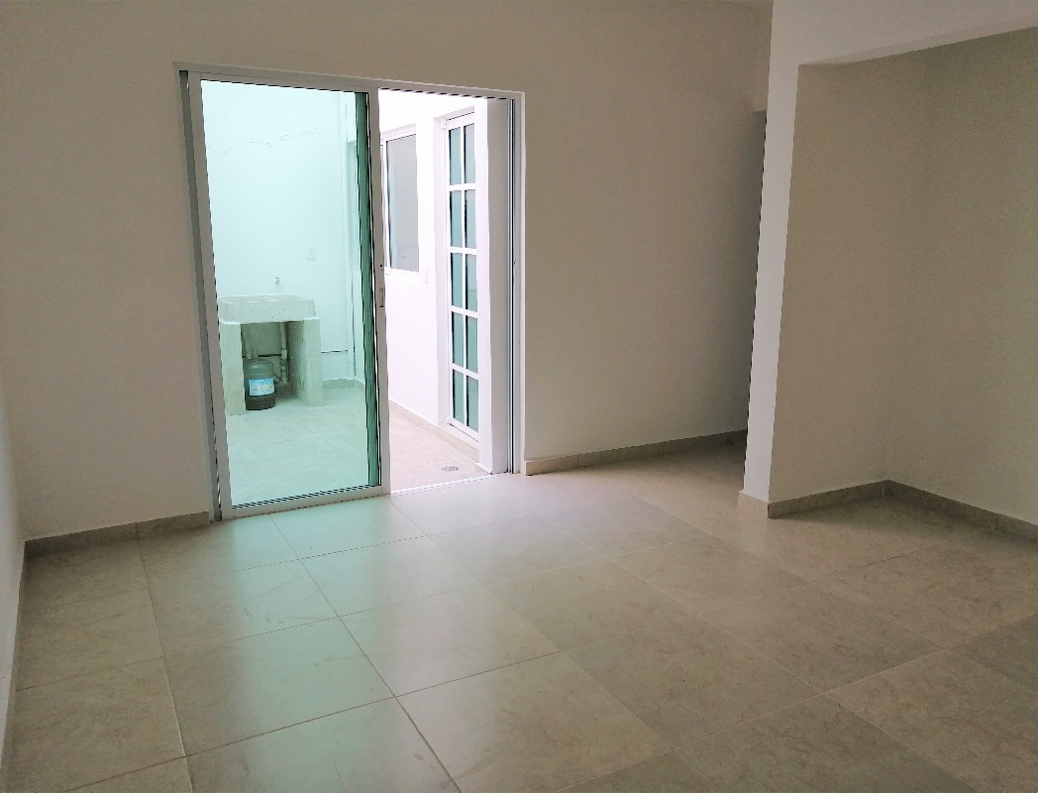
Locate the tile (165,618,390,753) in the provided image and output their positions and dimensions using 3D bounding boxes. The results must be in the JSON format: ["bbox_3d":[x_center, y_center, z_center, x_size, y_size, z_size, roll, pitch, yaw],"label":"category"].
[{"bbox_3d":[-0.787,0.905,2.557,0.600,0.010,0.600,-6,13,-28],"label":"tile"}]

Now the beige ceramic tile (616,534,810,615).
[{"bbox_3d":[0.796,0.749,3.400,0.600,0.010,0.600,-6,13,-28],"label":"beige ceramic tile"}]

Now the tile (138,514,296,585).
[{"bbox_3d":[-1.358,0.694,3.593,0.600,0.012,0.600,-6,13,-28],"label":"tile"}]

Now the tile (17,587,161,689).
[{"bbox_3d":[-1.531,0.844,2.829,0.444,0.010,0.600,-6,13,-28],"label":"tile"}]

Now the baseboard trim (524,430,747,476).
[{"bbox_3d":[0.829,0.354,5.135,1.788,0.082,0.015,-6,13,-28],"label":"baseboard trim"}]

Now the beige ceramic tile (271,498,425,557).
[{"bbox_3d":[-0.830,0.640,3.872,0.600,0.012,0.600,-6,13,-28],"label":"beige ceramic tile"}]

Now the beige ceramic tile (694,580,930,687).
[{"bbox_3d":[1.080,0.851,2.877,0.600,0.012,0.600,-6,13,-28],"label":"beige ceramic tile"}]

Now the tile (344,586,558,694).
[{"bbox_3d":[-0.261,0.852,2.837,0.600,0.012,0.600,-6,13,-28],"label":"tile"}]

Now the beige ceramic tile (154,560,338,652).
[{"bbox_3d":[-1.072,0.798,3.074,0.600,0.010,0.600,-6,13,-28],"label":"beige ceramic tile"}]

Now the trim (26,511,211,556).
[{"bbox_3d":[-1.847,0.629,3.692,0.777,0.072,0.015,-6,13,-28],"label":"trim"}]

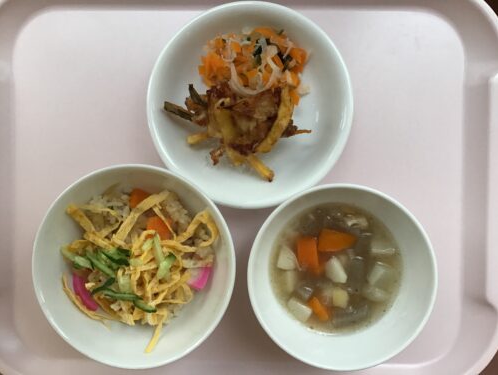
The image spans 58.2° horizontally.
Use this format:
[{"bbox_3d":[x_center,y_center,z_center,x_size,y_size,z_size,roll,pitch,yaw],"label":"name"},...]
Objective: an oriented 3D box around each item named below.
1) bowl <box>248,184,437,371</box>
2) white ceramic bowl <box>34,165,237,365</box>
[{"bbox_3d":[0.059,0.055,0.307,0.118,0.055,0.118,0,93,0],"label":"bowl"},{"bbox_3d":[-0.072,0.048,0.308,0.127,0.056,0.127,0,93,0],"label":"white ceramic bowl"}]

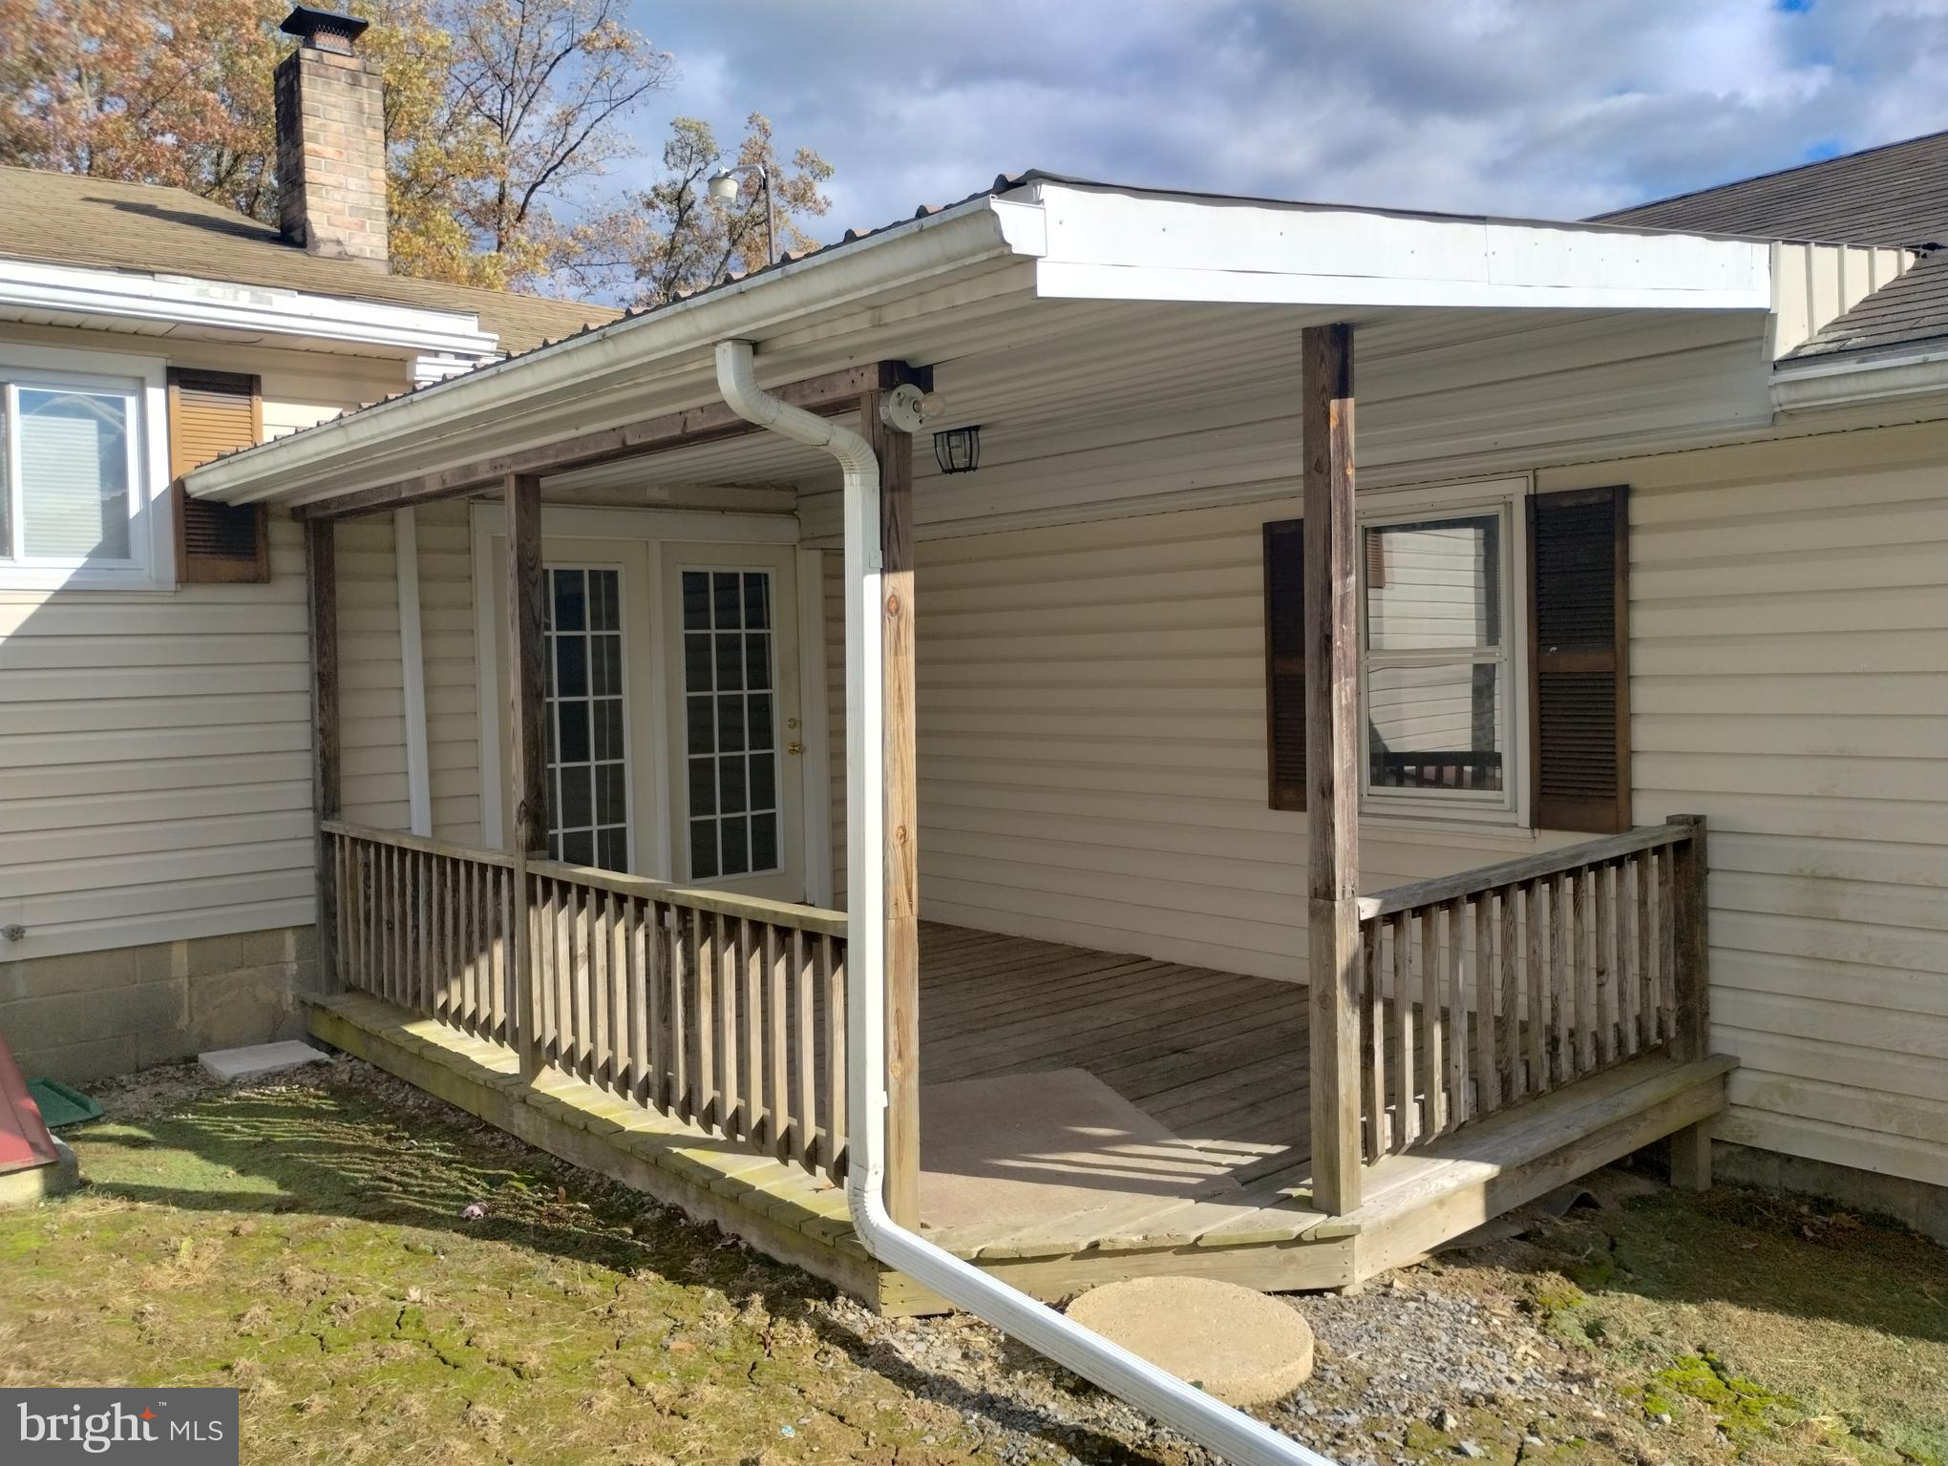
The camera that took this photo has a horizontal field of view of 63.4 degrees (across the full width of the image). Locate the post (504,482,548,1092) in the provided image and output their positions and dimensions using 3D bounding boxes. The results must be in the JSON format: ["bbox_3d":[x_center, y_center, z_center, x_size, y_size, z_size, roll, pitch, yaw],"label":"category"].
[{"bbox_3d":[-1.537,0.160,5.447,0.090,2.090,0.090,-4,4,-41],"label":"post"}]

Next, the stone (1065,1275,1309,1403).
[{"bbox_3d":[0.471,1.377,3.564,0.570,0.065,0.570,-1,3,0],"label":"stone"}]

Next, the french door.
[{"bbox_3d":[-1.615,0.009,8.266,1.810,2.050,0.080,-4,4,-41],"label":"french door"}]

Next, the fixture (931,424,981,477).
[{"bbox_3d":[-0.068,-1.096,6.109,0.175,0.180,0.175,-4,4,-41],"label":"fixture"}]

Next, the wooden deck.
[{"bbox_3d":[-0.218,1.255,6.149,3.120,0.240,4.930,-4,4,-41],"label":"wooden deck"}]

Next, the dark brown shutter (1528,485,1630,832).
[{"bbox_3d":[2.150,-0.256,5.635,0.040,1.210,0.375,-4,4,-41],"label":"dark brown shutter"}]

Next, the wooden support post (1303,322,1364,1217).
[{"bbox_3d":[0.909,0.106,3.969,0.092,2.220,0.092,-4,4,-41],"label":"wooden support post"}]

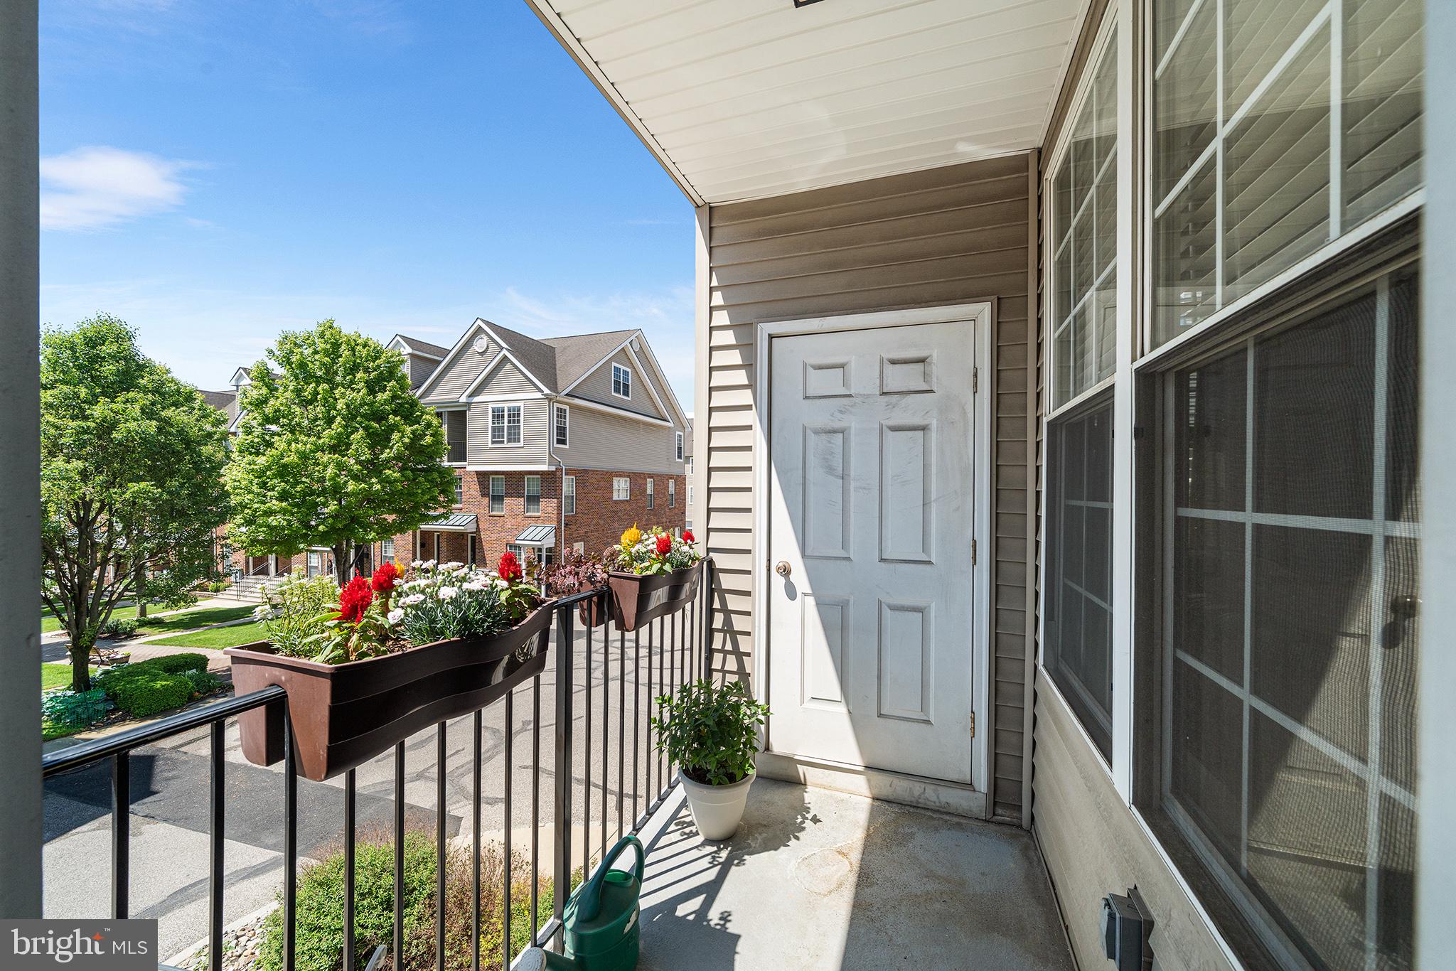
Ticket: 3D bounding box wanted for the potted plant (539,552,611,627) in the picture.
[{"bbox_3d":[-0.535,0.370,2.012,0.230,0.285,0.280,0,0,18],"label":"potted plant"}]

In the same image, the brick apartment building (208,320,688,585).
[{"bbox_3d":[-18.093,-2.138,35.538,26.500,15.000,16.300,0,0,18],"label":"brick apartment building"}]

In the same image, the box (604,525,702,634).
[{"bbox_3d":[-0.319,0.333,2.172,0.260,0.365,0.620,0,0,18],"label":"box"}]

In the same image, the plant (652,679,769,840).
[{"bbox_3d":[-0.070,1.130,2.210,0.470,0.620,0.470,0,0,0],"label":"plant"}]

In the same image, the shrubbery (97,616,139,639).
[{"bbox_3d":[-23.400,5.420,20.200,1.050,0.720,1.150,0,0,-41],"label":"shrubbery"}]

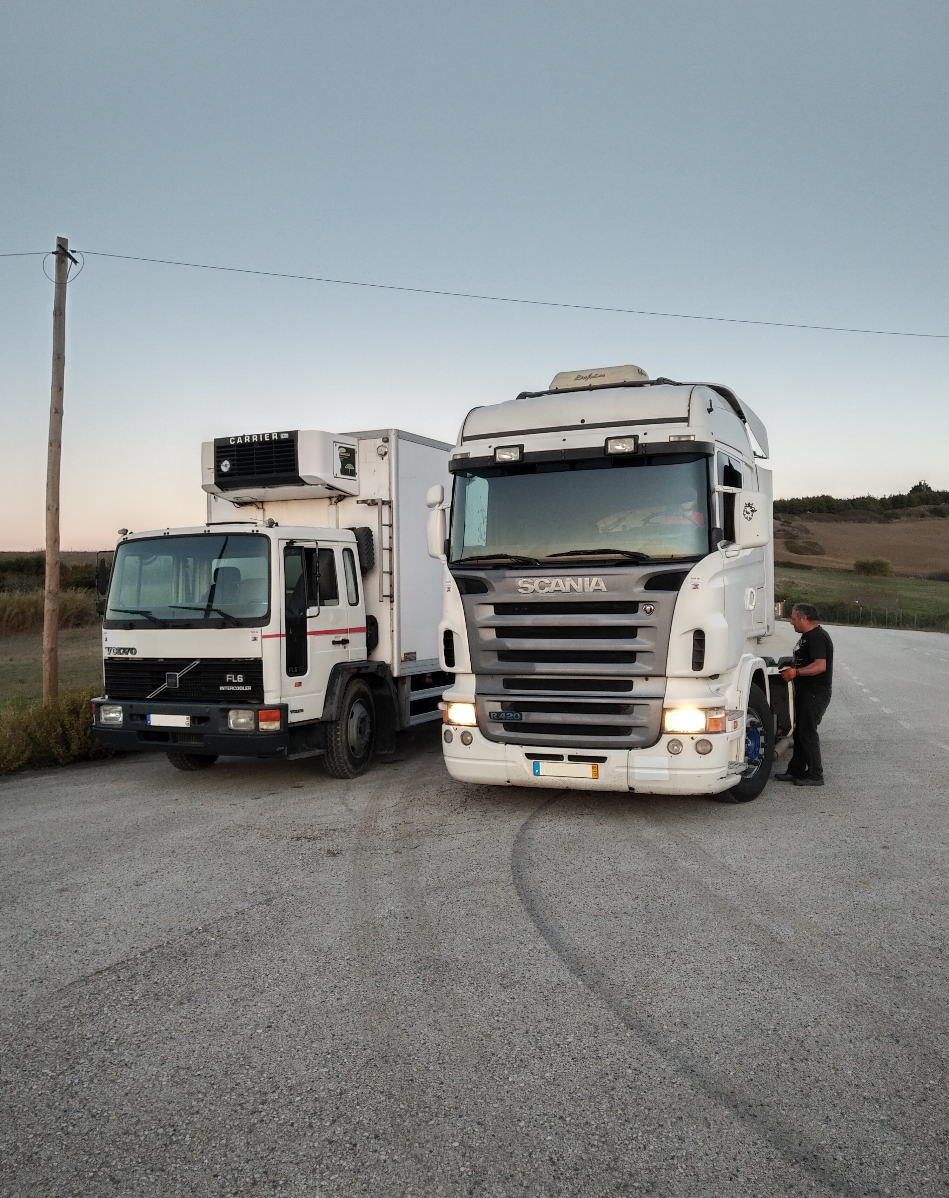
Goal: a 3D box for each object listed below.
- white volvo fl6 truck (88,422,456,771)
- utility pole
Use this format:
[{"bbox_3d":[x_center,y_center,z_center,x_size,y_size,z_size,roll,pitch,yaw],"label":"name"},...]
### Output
[{"bbox_3d":[-0.965,0.006,12.801,2.550,3.530,8.200,-1,0,26],"label":"white volvo fl6 truck"},{"bbox_3d":[-6.260,-1.772,14.800,0.250,7.265,0.250,1,0,0],"label":"utility pole"}]

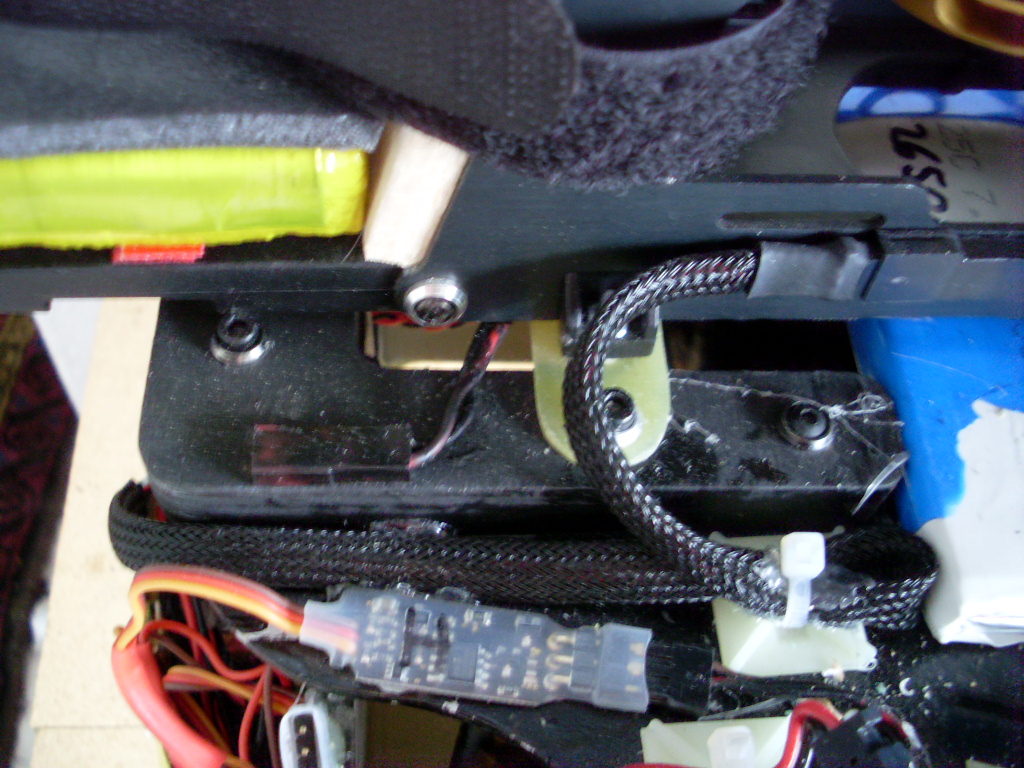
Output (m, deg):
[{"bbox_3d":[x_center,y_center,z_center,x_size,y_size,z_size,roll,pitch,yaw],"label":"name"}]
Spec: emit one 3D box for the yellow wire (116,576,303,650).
[{"bbox_3d":[-0.036,0.027,0.130,0.022,0.010,0.005,0,53,0],"label":"yellow wire"}]

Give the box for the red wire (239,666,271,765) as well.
[{"bbox_3d":[-0.033,0.041,0.140,0.002,0.006,0.011,10,54,7],"label":"red wire"}]

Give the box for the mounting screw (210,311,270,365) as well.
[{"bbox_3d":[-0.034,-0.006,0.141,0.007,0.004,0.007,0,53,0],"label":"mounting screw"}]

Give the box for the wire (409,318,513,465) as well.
[{"bbox_3d":[-0.006,0.001,0.134,0.003,0.006,0.021,25,57,18],"label":"wire"}]

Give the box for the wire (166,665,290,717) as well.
[{"bbox_3d":[-0.036,0.038,0.141,0.017,0.007,0.002,10,54,8],"label":"wire"}]

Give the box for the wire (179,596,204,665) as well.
[{"bbox_3d":[-0.042,0.032,0.147,0.001,0.008,0.007,-11,54,-8],"label":"wire"}]

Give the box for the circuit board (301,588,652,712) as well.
[{"bbox_3d":[-0.004,0.032,0.135,0.041,0.004,0.010,6,53,5],"label":"circuit board"}]

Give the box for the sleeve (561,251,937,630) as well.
[{"bbox_3d":[0.027,0.007,0.130,0.043,0.030,0.031,0,53,0],"label":"sleeve"}]

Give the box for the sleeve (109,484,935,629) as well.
[{"bbox_3d":[0.001,0.020,0.136,0.099,0.010,0.016,0,53,0],"label":"sleeve"}]

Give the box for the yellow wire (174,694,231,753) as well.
[{"bbox_3d":[-0.040,0.044,0.146,0.008,0.007,0.001,35,60,23],"label":"yellow wire"}]

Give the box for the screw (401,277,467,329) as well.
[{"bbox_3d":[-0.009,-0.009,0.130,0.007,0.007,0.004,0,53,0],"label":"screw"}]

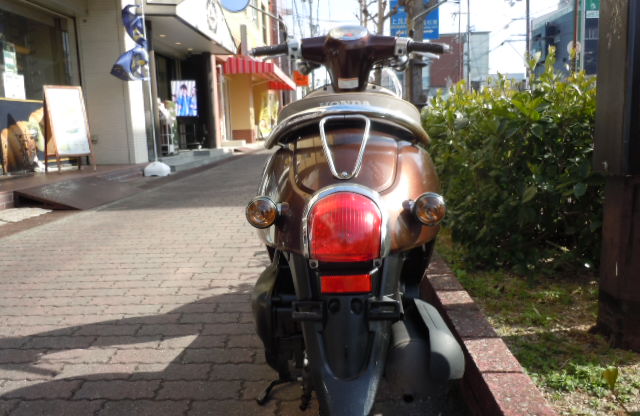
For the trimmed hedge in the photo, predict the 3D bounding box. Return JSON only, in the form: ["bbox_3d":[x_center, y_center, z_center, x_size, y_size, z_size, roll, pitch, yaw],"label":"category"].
[{"bbox_3d":[0.986,-0.250,2.764,0.760,0.860,1.370,-1,9,3],"label":"trimmed hedge"}]

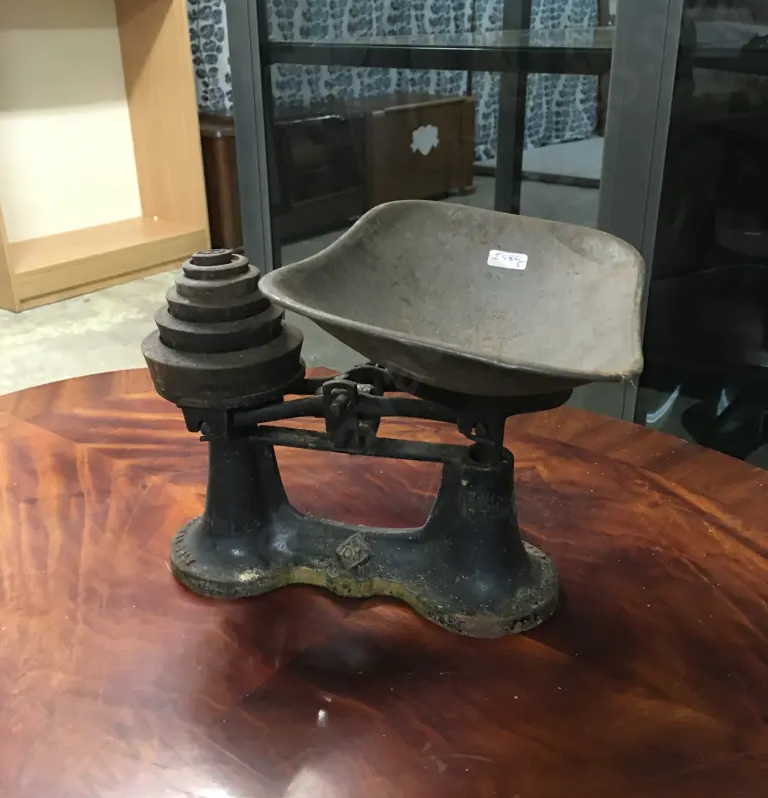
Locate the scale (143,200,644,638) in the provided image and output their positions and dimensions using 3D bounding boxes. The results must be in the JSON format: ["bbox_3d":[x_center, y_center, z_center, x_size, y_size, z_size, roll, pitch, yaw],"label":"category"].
[{"bbox_3d":[-0.005,0.016,0.559,0.319,0.241,0.216,5,25,15],"label":"scale"}]

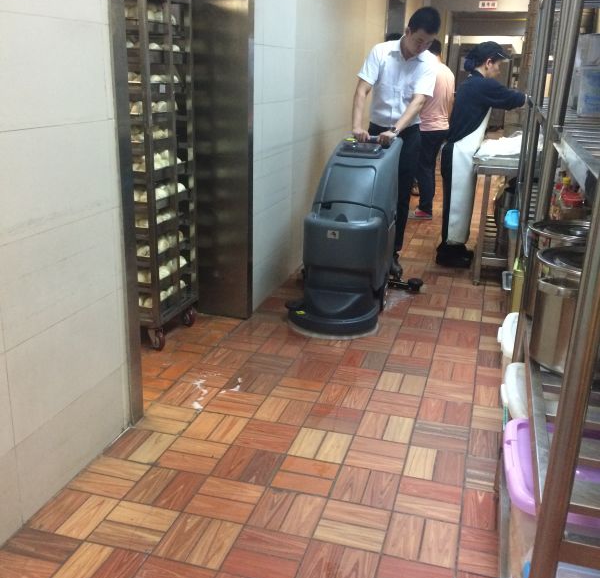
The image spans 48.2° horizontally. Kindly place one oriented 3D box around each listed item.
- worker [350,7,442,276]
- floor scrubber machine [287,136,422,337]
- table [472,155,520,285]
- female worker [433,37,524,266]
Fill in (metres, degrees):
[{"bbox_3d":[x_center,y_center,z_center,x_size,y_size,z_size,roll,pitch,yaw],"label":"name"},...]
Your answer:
[{"bbox_3d":[0.592,-0.891,4.277,0.520,1.680,0.480,10,19,25],"label":"worker"},{"bbox_3d":[0.268,-0.347,3.727,0.720,0.965,1.050,6,18,15],"label":"floor scrubber machine"},{"bbox_3d":[1.593,-0.597,4.835,0.680,0.825,1.500,6,18,15],"label":"table"},{"bbox_3d":[1.271,-0.908,4.641,0.530,1.520,0.450,5,18,12],"label":"female worker"}]

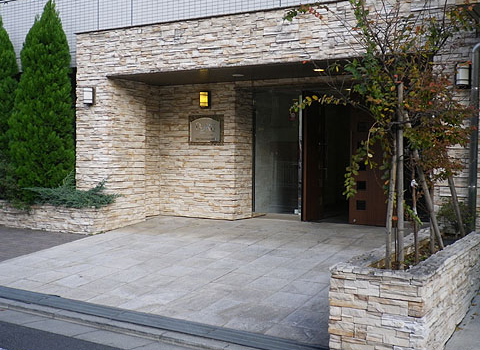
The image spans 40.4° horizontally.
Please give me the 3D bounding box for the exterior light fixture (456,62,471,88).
[{"bbox_3d":[2.403,-1.058,7.004,0.155,0.275,0.100,2,1,31],"label":"exterior light fixture"}]

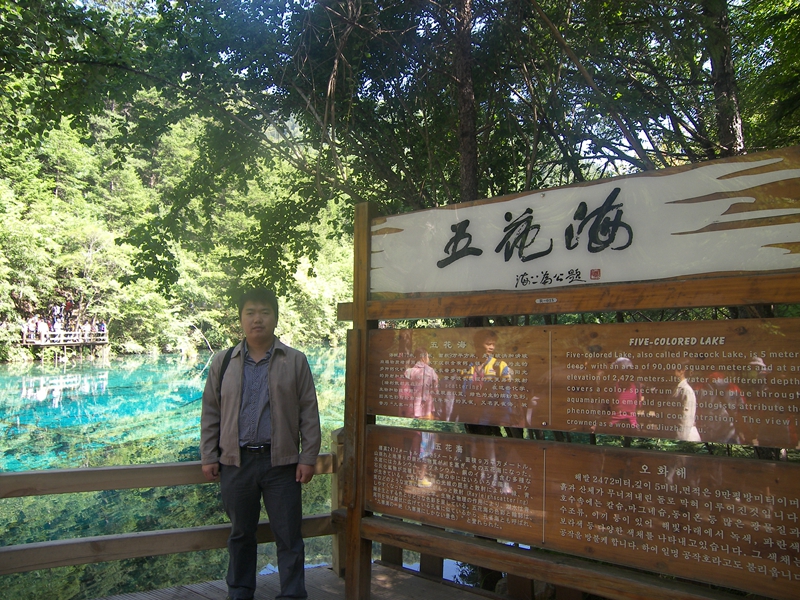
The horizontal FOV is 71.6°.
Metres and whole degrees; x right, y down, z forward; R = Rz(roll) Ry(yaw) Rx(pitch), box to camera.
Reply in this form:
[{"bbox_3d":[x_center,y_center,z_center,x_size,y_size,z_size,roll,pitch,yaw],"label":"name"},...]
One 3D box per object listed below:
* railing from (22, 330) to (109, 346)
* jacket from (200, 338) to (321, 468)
[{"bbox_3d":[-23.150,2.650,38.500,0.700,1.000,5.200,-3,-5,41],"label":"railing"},{"bbox_3d":[-0.738,0.540,2.960,0.620,0.670,0.290,0,-4,-5],"label":"jacket"}]

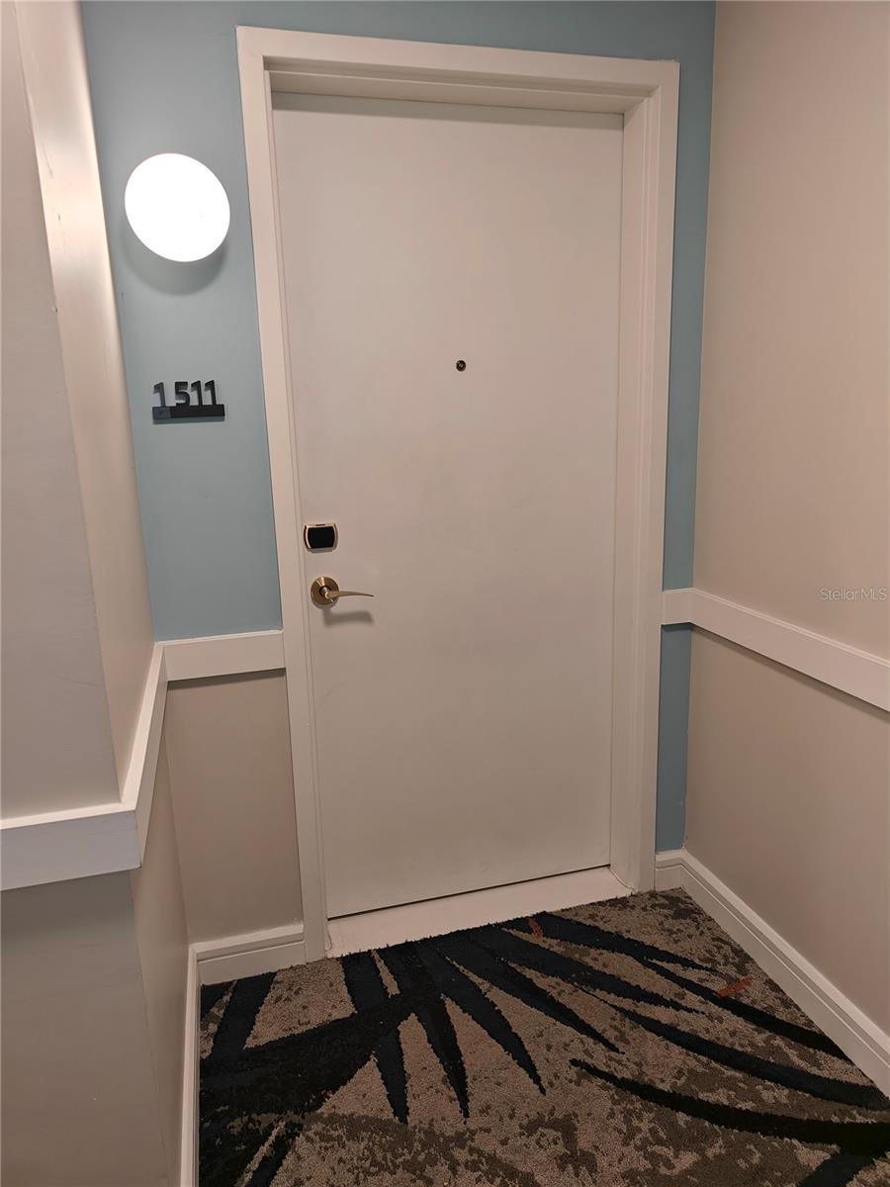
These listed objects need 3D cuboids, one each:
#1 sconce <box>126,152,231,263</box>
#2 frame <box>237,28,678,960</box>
[{"bbox_3d":[-0.544,-0.784,1.679,0.200,0.200,0.100,-5,13,-15],"label":"sconce"},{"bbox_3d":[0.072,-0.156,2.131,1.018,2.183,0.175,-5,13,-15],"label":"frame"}]

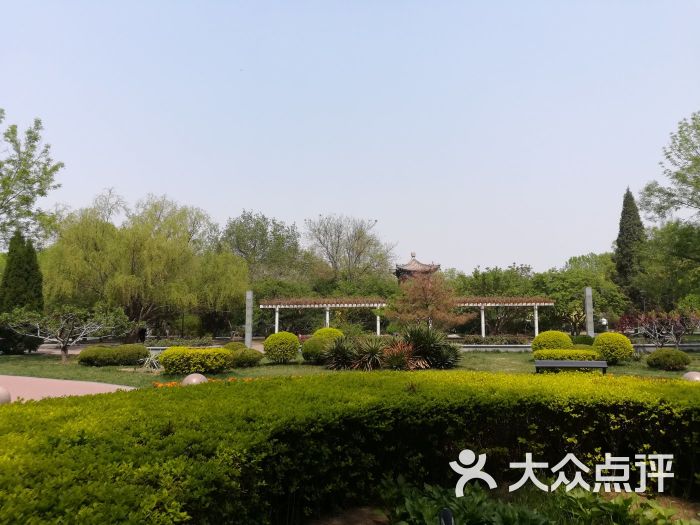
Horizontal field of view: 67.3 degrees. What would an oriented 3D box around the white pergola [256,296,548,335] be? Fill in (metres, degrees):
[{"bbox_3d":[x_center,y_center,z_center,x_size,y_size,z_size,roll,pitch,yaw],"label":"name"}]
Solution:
[{"bbox_3d":[4.200,4.162,38.778,21.400,3.231,2.300,0,-6,3],"label":"white pergola"}]

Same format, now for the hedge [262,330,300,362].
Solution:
[{"bbox_3d":[-2.417,2.961,18.288,1.250,1.120,1.220,0,-6,0],"label":"hedge"}]

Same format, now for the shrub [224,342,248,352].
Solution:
[{"bbox_3d":[-4.302,3.350,19.755,1.100,0.660,1.000,0,-6,0],"label":"shrub"}]

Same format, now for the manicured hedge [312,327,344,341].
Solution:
[{"bbox_3d":[-0.799,3.092,19.981,1.280,1.235,1.280,0,-6,0],"label":"manicured hedge"}]

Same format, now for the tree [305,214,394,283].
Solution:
[{"bbox_3d":[-0.055,1.524,58.000,9.400,12.800,9.000,-1,-6,7],"label":"tree"}]

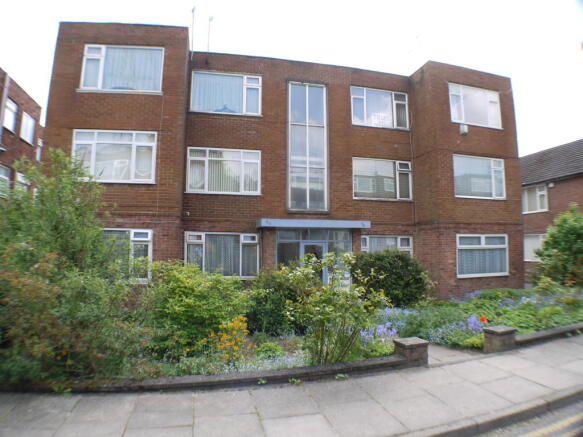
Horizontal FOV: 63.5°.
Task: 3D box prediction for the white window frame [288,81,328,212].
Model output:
[{"bbox_3d":[0.562,-2.386,15.491,1.300,4.200,0.140,1,-5,-16],"label":"white window frame"}]

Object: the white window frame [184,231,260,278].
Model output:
[{"bbox_3d":[-2.187,1.161,14.794,2.300,1.420,0.120,2,-6,-15],"label":"white window frame"}]

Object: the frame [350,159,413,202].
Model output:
[{"bbox_3d":[3.195,-1.362,16.590,2.200,1.390,0.120,2,-6,-15],"label":"frame"}]

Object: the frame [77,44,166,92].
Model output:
[{"bbox_3d":[-4.673,-4.122,13.000,2.080,1.280,0.140,1,-7,-14],"label":"frame"}]

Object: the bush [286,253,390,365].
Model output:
[{"bbox_3d":[0.605,1.170,6.200,1.220,1.360,1.100,1,-7,-14],"label":"bush"}]

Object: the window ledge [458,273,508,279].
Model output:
[{"bbox_3d":[6.097,1.835,15.050,1.900,0.100,0.170,1,-7,-14],"label":"window ledge"}]

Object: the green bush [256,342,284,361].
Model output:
[{"bbox_3d":[-0.291,1.835,6.529,0.370,0.210,0.330,1,-5,-16],"label":"green bush"}]

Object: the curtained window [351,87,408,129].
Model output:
[{"bbox_3d":[3.165,-3.939,16.807,2.200,1.390,0.120,2,-6,-15],"label":"curtained window"}]

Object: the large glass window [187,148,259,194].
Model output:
[{"bbox_3d":[-2.072,-1.456,14.658,2.320,1.400,0.120,1,-5,-16],"label":"large glass window"}]

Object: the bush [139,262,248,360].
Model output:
[{"bbox_3d":[-1.434,1.332,6.900,1.480,1.330,1.250,1,-7,-14],"label":"bush"}]

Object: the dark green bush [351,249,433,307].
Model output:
[{"bbox_3d":[2.960,1.815,14.027,2.100,1.600,1.850,2,-6,-15],"label":"dark green bush"}]

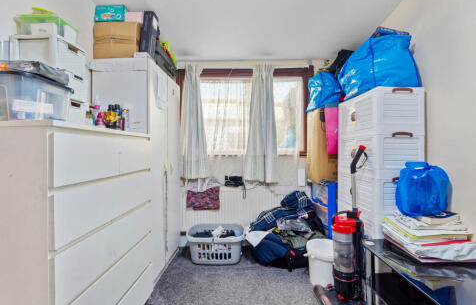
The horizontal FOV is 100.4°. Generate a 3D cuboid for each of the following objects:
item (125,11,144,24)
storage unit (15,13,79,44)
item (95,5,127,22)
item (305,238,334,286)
[{"bbox_3d":[-0.870,-1.070,1.690,0.180,0.140,0.190,0,0,0],"label":"item"},{"bbox_3d":[-0.997,-0.622,1.040,0.225,0.120,0.130,0,1,3],"label":"storage unit"},{"bbox_3d":[-1.028,-1.121,1.675,0.245,0.137,0.150,0,1,3],"label":"item"},{"bbox_3d":[0.765,0.975,1.770,0.300,0.300,0.300,0,0,0],"label":"item"}]

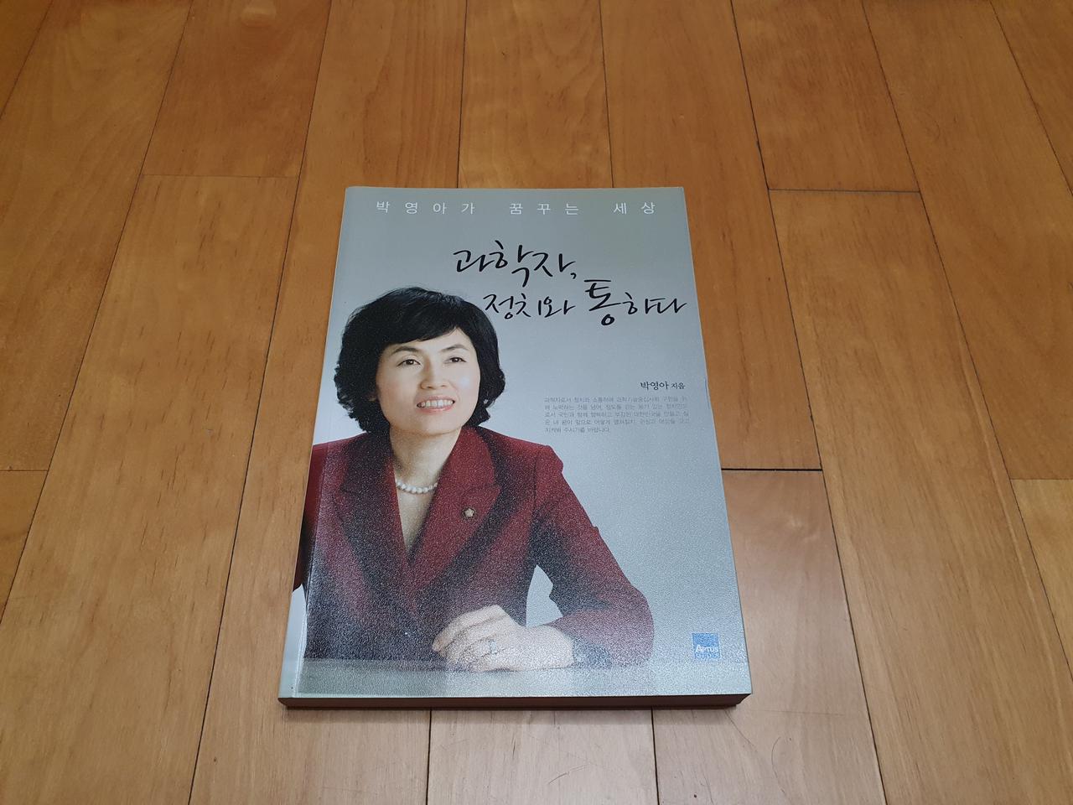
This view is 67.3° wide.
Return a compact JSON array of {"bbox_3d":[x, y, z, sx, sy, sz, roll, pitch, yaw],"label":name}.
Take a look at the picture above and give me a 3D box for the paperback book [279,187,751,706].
[{"bbox_3d":[-0.008,0.003,0.320,0.153,0.017,0.220,0,62,-2],"label":"paperback book"}]

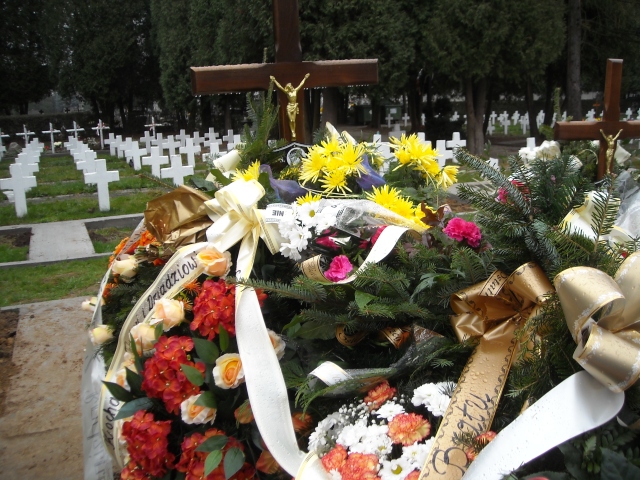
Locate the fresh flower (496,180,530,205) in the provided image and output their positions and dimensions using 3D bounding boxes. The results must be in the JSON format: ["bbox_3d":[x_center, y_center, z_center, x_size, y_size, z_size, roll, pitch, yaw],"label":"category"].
[{"bbox_3d":[0.553,-0.136,1.850,0.100,0.075,0.075,1,11,11],"label":"fresh flower"}]

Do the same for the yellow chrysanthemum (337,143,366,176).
[{"bbox_3d":[0.097,-0.249,2.000,0.092,0.100,0.070,-3,11,-9],"label":"yellow chrysanthemum"}]

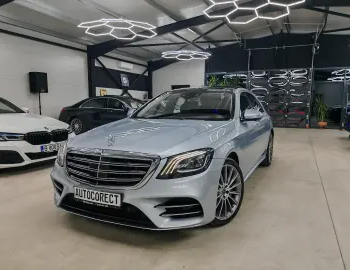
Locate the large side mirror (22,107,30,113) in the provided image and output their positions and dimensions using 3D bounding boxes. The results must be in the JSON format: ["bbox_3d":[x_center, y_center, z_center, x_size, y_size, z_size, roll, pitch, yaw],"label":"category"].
[{"bbox_3d":[-3.603,-0.589,6.500,0.160,0.160,0.240,3,7,25],"label":"large side mirror"}]

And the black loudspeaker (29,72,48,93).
[{"bbox_3d":[-4.634,-1.783,9.200,0.360,0.660,0.410,4,8,30],"label":"black loudspeaker"}]

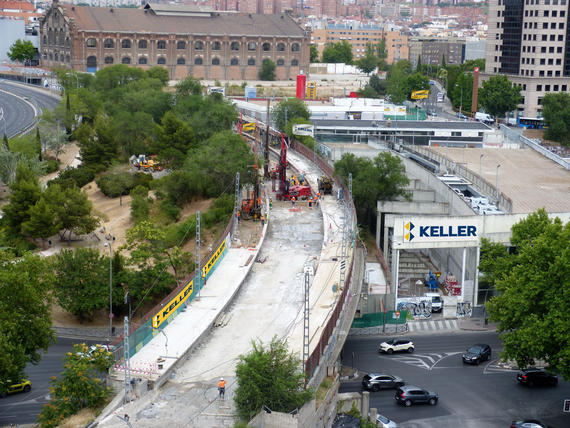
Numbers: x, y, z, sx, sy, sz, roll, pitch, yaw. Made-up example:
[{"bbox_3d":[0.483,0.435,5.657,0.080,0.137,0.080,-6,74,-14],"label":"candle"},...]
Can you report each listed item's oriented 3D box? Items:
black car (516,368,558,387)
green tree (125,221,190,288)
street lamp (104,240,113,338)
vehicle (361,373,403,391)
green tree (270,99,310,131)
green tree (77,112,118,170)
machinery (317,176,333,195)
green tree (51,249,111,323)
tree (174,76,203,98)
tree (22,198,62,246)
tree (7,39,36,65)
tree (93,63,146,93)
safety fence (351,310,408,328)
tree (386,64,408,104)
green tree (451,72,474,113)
[{"bbox_3d":[28.360,18.200,127.020,4.550,1.550,1.860,-2,11,-20],"label":"black car"},{"bbox_3d":[-17.641,5.692,156.962,9.174,9.556,8.257,1,13,0],"label":"green tree"},{"bbox_3d":[-21.280,9.570,137.060,1.100,12.350,0.400,-9,15,-44],"label":"street lamp"},{"bbox_3d":[11.018,18.269,124.891,4.580,1.560,1.860,-2,12,-15],"label":"vehicle"},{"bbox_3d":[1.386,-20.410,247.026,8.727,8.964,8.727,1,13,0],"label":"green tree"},{"bbox_3d":[-37.838,-14.555,228.719,8.498,11.790,8.498,1,13,0],"label":"green tree"},{"bbox_3d":[6.287,-4.606,177.707,2.200,2.700,3.500,0,13,-5],"label":"machinery"},{"bbox_3d":[-26.086,9.121,145.000,7.700,9.400,7.400,1,12,0],"label":"green tree"},{"bbox_3d":[-31.170,-40.500,367.660,8.750,7.580,7.870,1,10,0],"label":"tree"},{"bbox_3d":[-37.633,1.406,175.124,6.503,8.065,6.503,1,13,0],"label":"tree"},{"bbox_3d":[-105.474,-64.846,455.000,12.000,12.000,11.000,1,12,0],"label":"tree"},{"bbox_3d":[-53.050,-42.610,364.360,16.720,11.810,14.210,1,10,0],"label":"tree"},{"bbox_3d":[12.384,14.029,150.955,8.210,1.850,0.400,-2,13,-15],"label":"safety fence"},{"bbox_3d":[30.837,-35.248,310.783,5.764,11.203,5.764,1,13,0],"label":"tree"},{"bbox_3d":[59.807,-40.770,383.000,8.100,13.500,8.000,1,12,0],"label":"green tree"}]

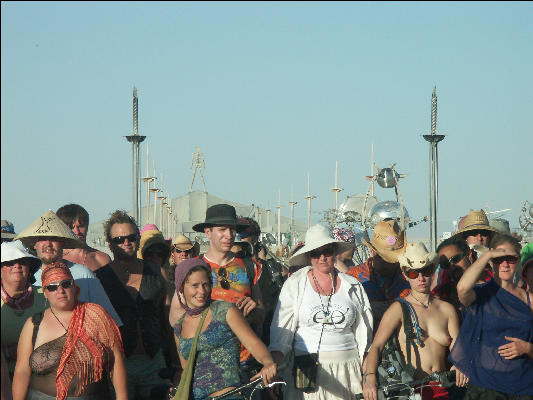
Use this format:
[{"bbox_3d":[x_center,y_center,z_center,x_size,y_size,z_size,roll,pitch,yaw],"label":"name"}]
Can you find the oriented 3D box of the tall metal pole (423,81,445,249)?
[{"bbox_3d":[5.170,-0.380,94.800,0.680,6.260,0.680,0,-1,0],"label":"tall metal pole"}]

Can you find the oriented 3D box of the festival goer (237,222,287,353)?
[{"bbox_3d":[-0.065,1.000,20.000,0.520,1.760,0.400,0,-1,23],"label":"festival goer"}]

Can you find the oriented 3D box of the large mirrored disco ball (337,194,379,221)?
[{"bbox_3d":[1.800,0.284,60.000,0.800,0.800,0.800,0,-1,0],"label":"large mirrored disco ball"}]

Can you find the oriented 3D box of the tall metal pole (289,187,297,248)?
[{"bbox_3d":[1.880,1.500,222.000,0.600,5.460,0.600,0,-1,0],"label":"tall metal pole"}]

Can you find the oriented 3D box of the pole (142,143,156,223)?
[{"bbox_3d":[-4.840,0.377,125.600,0.580,5.460,0.580,0,-1,0],"label":"pole"}]

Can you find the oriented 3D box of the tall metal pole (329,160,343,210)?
[{"bbox_3d":[3.540,0.720,155.000,0.620,5.460,0.620,0,-1,0],"label":"tall metal pole"}]

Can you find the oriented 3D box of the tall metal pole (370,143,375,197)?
[{"bbox_3d":[4.340,0.377,125.600,0.550,5.460,0.550,0,-1,0],"label":"tall metal pole"}]

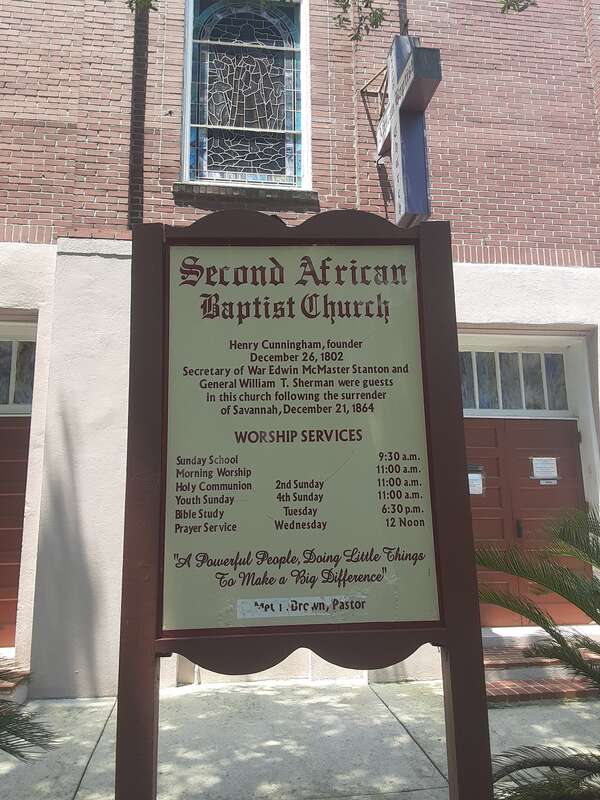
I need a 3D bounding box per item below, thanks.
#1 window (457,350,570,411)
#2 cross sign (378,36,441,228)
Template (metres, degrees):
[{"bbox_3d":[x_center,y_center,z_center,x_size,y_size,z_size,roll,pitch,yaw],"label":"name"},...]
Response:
[{"bbox_3d":[2.197,-0.200,6.805,1.480,0.630,0.080,1,-10,-6],"label":"window"},{"bbox_3d":[1.052,-2.562,6.007,0.250,1.820,1.220,1,-10,-6],"label":"cross sign"}]

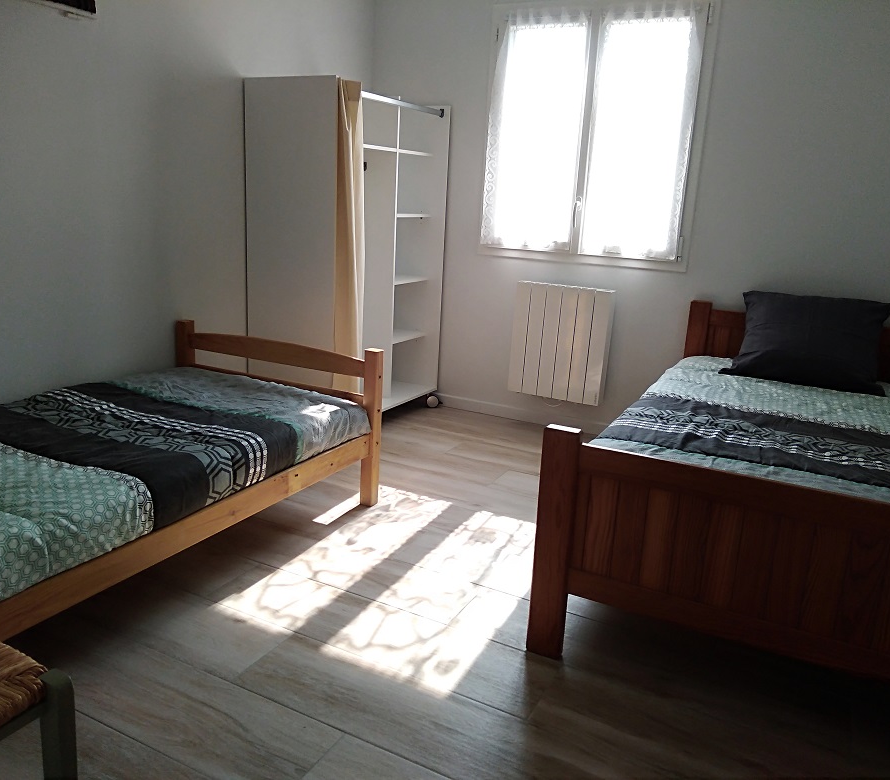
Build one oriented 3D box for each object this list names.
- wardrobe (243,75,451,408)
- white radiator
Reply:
[{"bbox_3d":[-0.438,-0.597,4.002,0.464,1.545,0.982,10,16,26],"label":"wardrobe"},{"bbox_3d":[0.564,-0.232,4.090,0.463,0.546,0.087,10,16,26],"label":"white radiator"}]

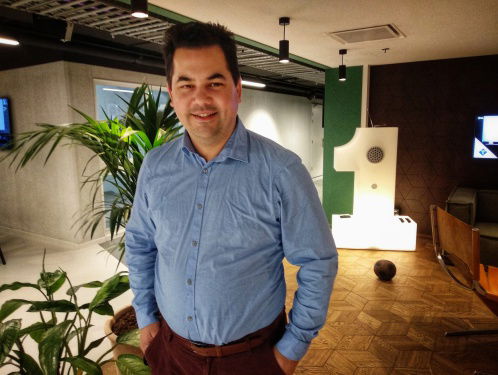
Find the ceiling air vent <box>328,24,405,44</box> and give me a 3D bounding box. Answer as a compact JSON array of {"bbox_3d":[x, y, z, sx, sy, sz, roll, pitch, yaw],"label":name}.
[{"bbox_3d":[1.201,-1.545,3.820,0.640,0.050,0.640,5,11,31],"label":"ceiling air vent"}]

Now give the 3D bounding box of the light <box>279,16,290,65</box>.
[{"bbox_3d":[0.304,-1.249,3.185,0.091,0.371,0.091,-1,9,0],"label":"light"}]

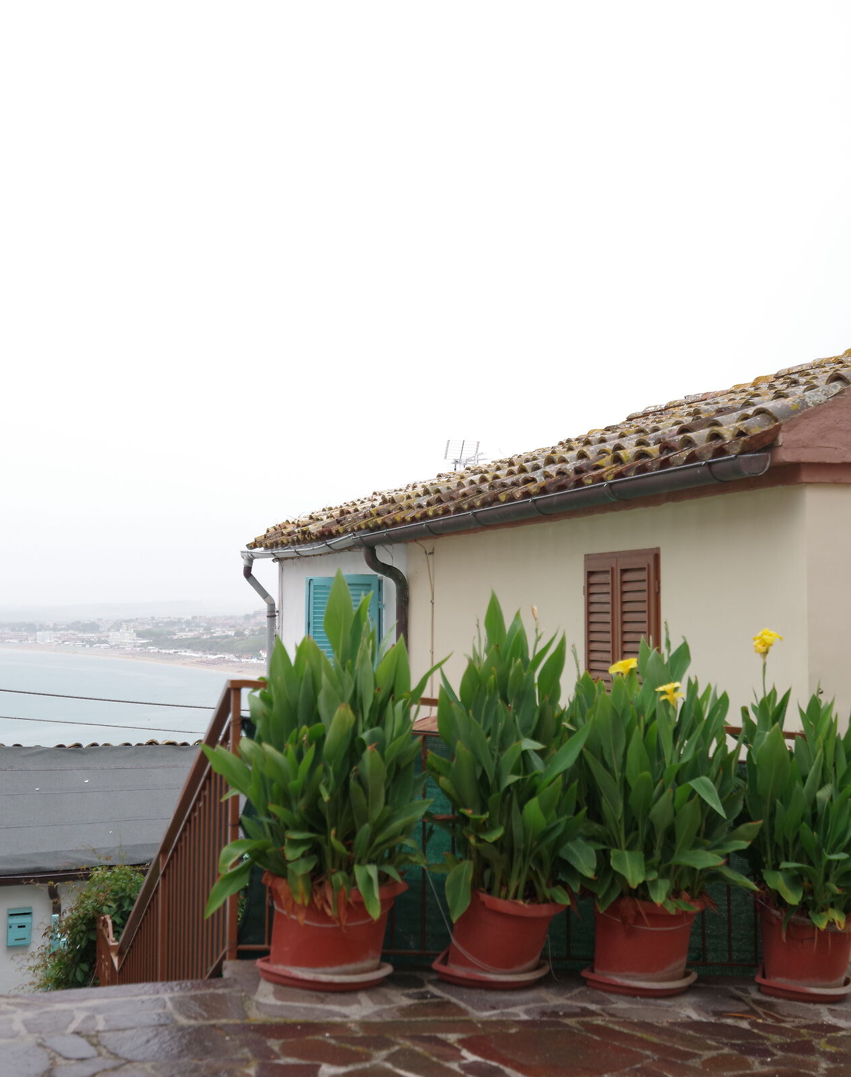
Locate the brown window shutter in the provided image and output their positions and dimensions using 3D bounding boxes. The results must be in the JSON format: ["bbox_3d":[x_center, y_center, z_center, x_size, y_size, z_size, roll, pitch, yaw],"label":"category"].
[{"bbox_3d":[1.080,0.622,7.343,0.060,1.100,0.980,1,-3,-16],"label":"brown window shutter"}]

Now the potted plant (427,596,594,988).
[{"bbox_3d":[0.310,0.895,4.901,0.594,1.370,0.600,0,-3,0],"label":"potted plant"}]

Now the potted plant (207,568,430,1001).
[{"bbox_3d":[-0.371,0.816,4.681,0.800,1.398,0.750,1,-3,-17],"label":"potted plant"}]

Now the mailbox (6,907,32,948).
[{"bbox_3d":[-3.260,3.123,10.800,0.210,0.310,0.080,1,-3,-18],"label":"mailbox"}]

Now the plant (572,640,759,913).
[{"bbox_3d":[0.907,0.889,5.080,0.691,1.009,0.650,0,-3,0],"label":"plant"}]

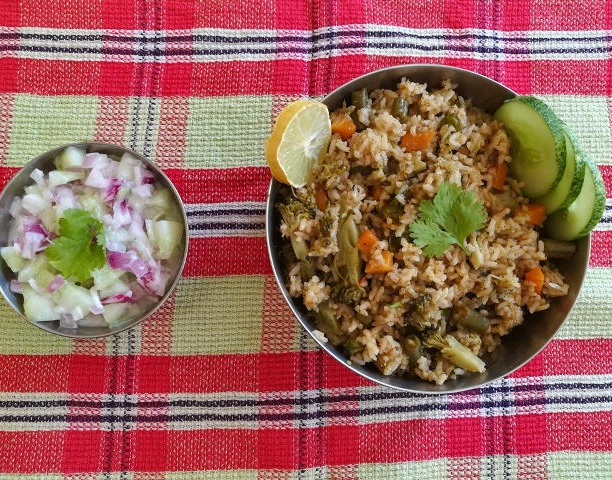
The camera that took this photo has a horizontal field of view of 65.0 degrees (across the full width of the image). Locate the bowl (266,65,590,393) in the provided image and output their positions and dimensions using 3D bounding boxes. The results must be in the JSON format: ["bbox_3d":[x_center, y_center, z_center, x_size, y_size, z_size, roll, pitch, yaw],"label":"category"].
[{"bbox_3d":[0.070,-0.006,0.306,0.188,0.070,0.188,0,83,-3],"label":"bowl"}]

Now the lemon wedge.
[{"bbox_3d":[-0.006,-0.054,0.265,0.019,0.047,0.047,24,80,37],"label":"lemon wedge"}]

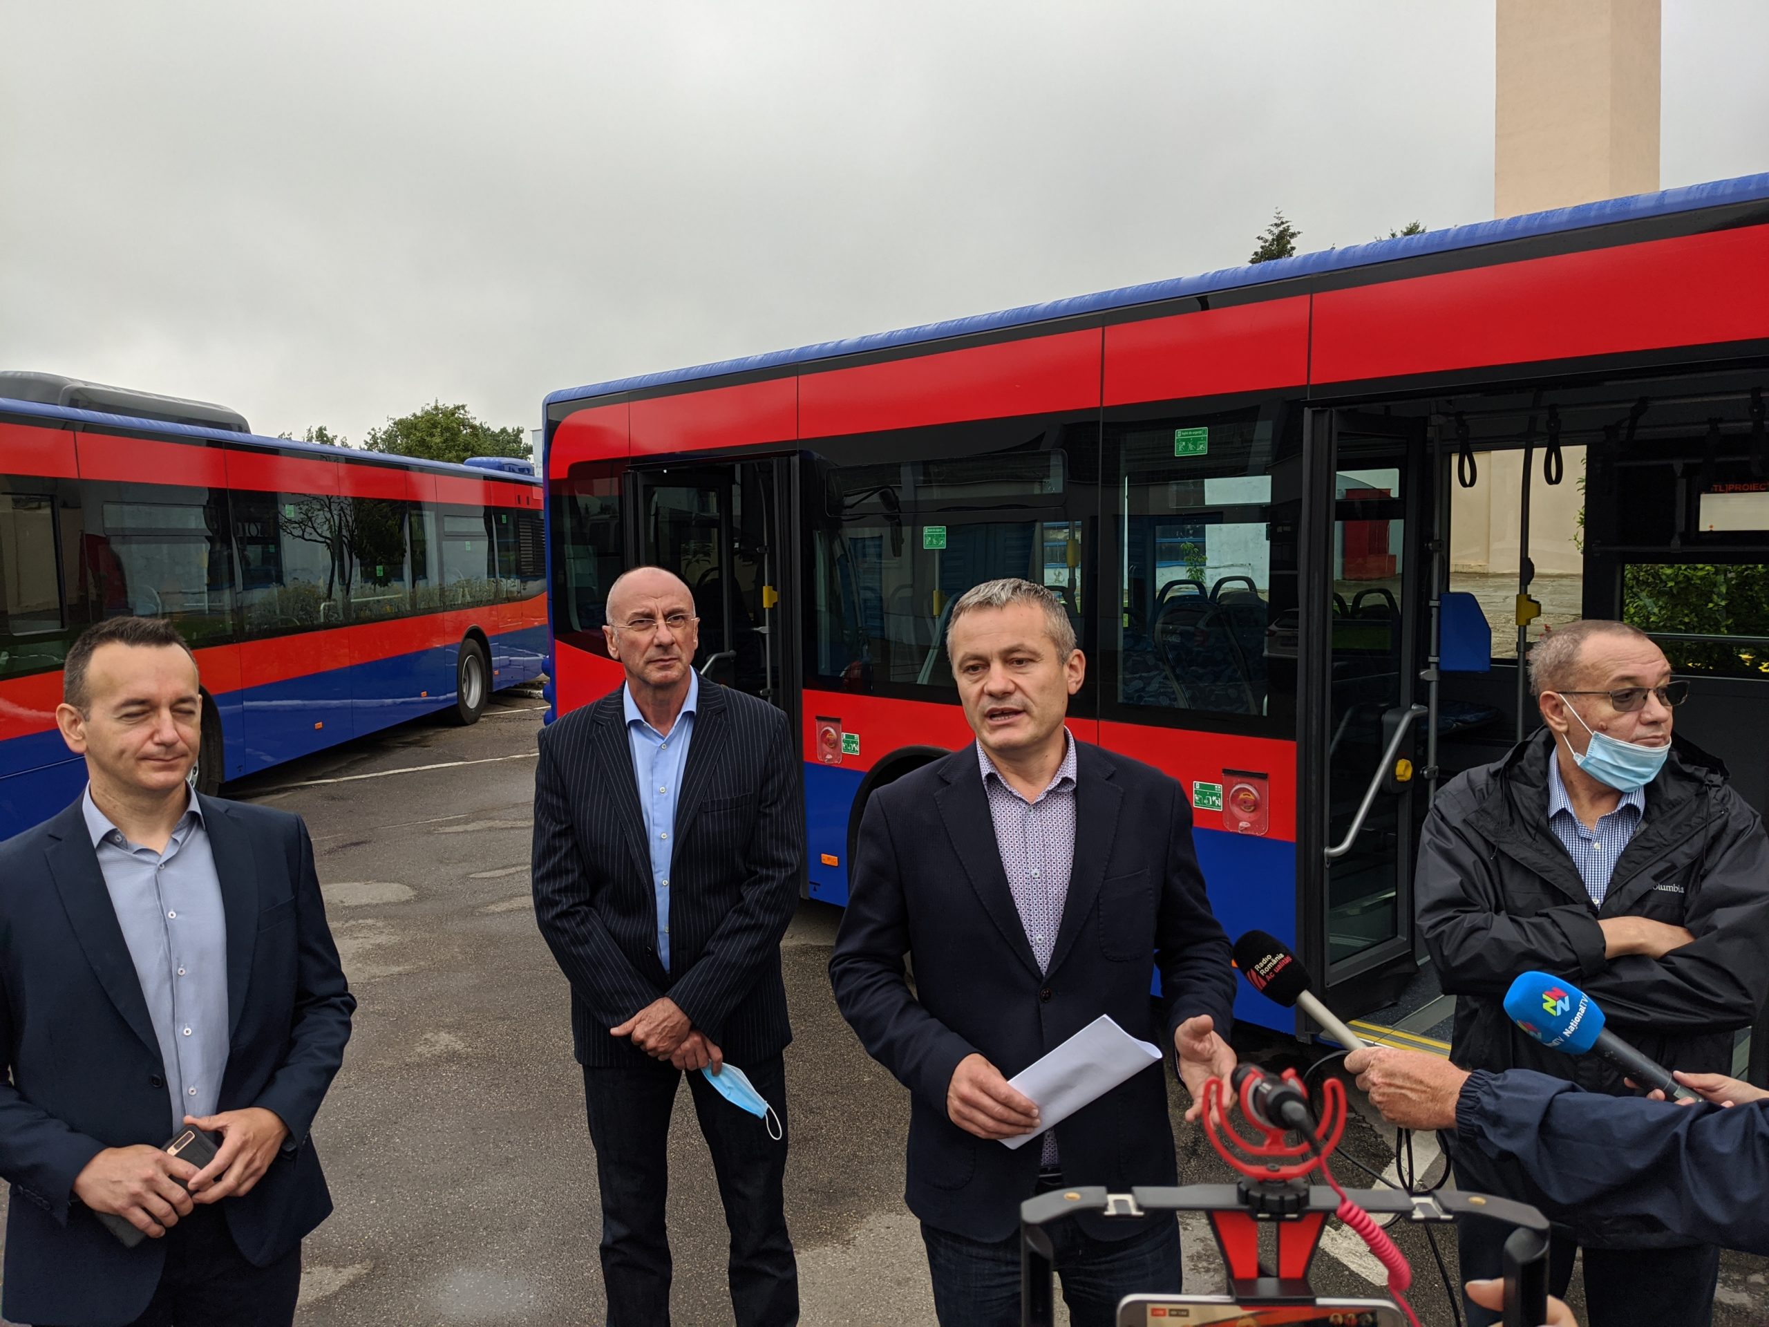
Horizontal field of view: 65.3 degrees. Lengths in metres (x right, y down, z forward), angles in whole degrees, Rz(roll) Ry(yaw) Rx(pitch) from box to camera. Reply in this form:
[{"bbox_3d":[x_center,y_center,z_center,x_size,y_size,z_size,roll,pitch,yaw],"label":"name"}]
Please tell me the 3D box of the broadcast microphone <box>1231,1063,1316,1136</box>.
[{"bbox_3d":[0.205,0.230,0.733,0.022,0.022,0.085,0,-5,0],"label":"broadcast microphone"}]

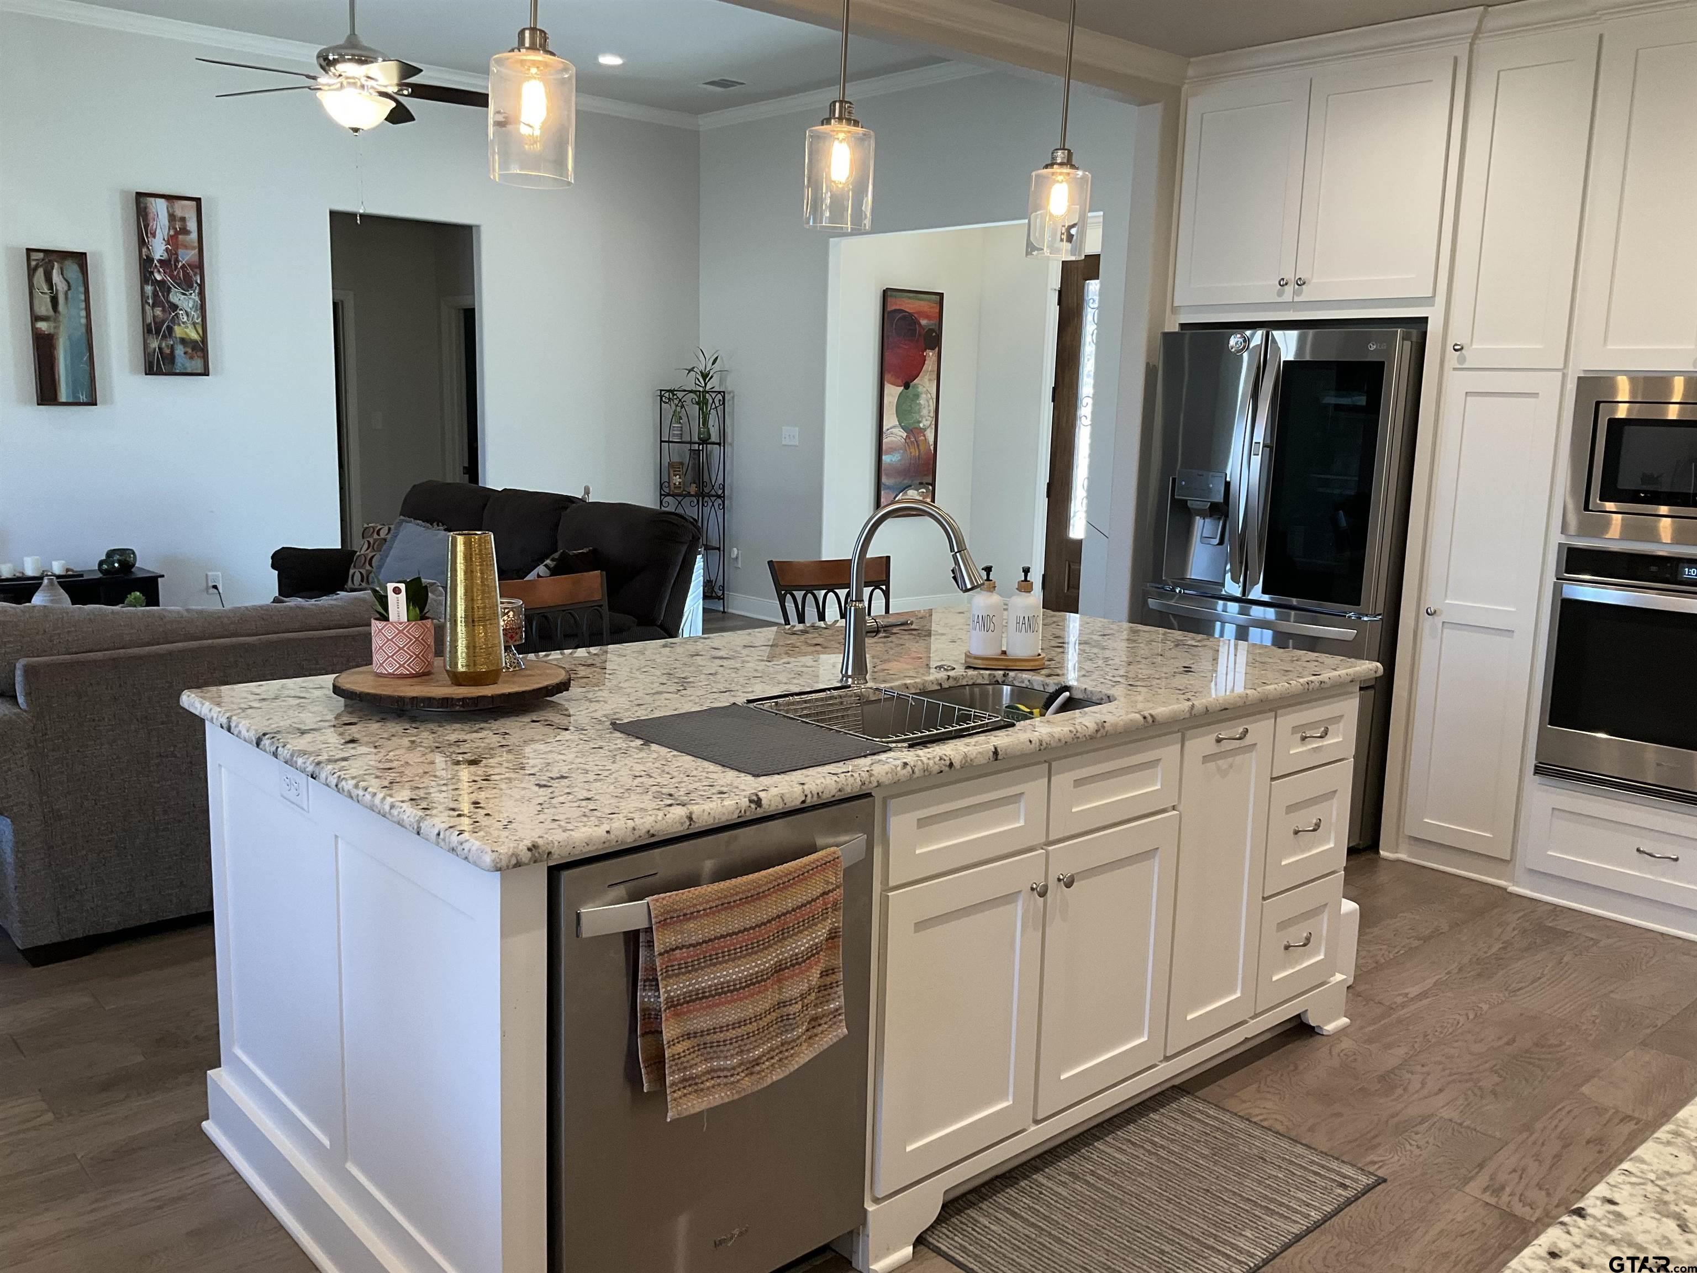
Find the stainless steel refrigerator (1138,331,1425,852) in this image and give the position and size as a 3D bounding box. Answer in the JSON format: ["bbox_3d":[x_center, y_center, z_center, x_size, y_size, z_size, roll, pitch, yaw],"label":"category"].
[{"bbox_3d":[1.694,-0.201,5.247,0.820,1.775,0.912,-7,13,-42],"label":"stainless steel refrigerator"}]

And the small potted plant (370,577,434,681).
[{"bbox_3d":[-0.877,-0.021,2.796,0.125,0.189,0.120,-1,10,-17],"label":"small potted plant"}]

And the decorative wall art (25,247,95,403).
[{"bbox_3d":[-4.070,-1.594,7.368,0.281,0.784,0.035,-7,13,-42],"label":"decorative wall art"}]

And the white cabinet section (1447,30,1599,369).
[{"bbox_3d":[2.312,-1.368,4.617,0.560,1.000,0.378,-7,13,-41],"label":"white cabinet section"}]

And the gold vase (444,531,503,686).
[{"bbox_3d":[-0.718,-0.053,2.718,0.112,0.286,0.112,-1,10,-15],"label":"gold vase"}]

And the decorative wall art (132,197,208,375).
[{"bbox_3d":[-3.649,-1.896,7.696,0.333,0.949,0.035,-7,13,-42],"label":"decorative wall art"}]

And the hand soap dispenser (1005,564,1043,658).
[{"bbox_3d":[0.417,-0.061,3.362,0.072,0.206,0.074,0,10,-11],"label":"hand soap dispenser"}]

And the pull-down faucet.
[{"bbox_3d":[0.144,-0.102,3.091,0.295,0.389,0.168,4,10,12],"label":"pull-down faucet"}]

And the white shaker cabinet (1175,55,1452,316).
[{"bbox_3d":[1.792,-1.569,5.119,0.600,0.760,1.010,-7,13,-42],"label":"white shaker cabinet"}]

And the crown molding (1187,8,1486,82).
[{"bbox_3d":[1.590,-1.968,4.789,0.085,0.085,1.110,-7,13,-42],"label":"crown molding"}]

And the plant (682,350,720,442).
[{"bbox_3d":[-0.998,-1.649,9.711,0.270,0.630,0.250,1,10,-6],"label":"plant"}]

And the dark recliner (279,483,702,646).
[{"bbox_3d":[-1.722,-0.123,6.511,0.980,1.020,2.350,-7,13,-42],"label":"dark recliner"}]

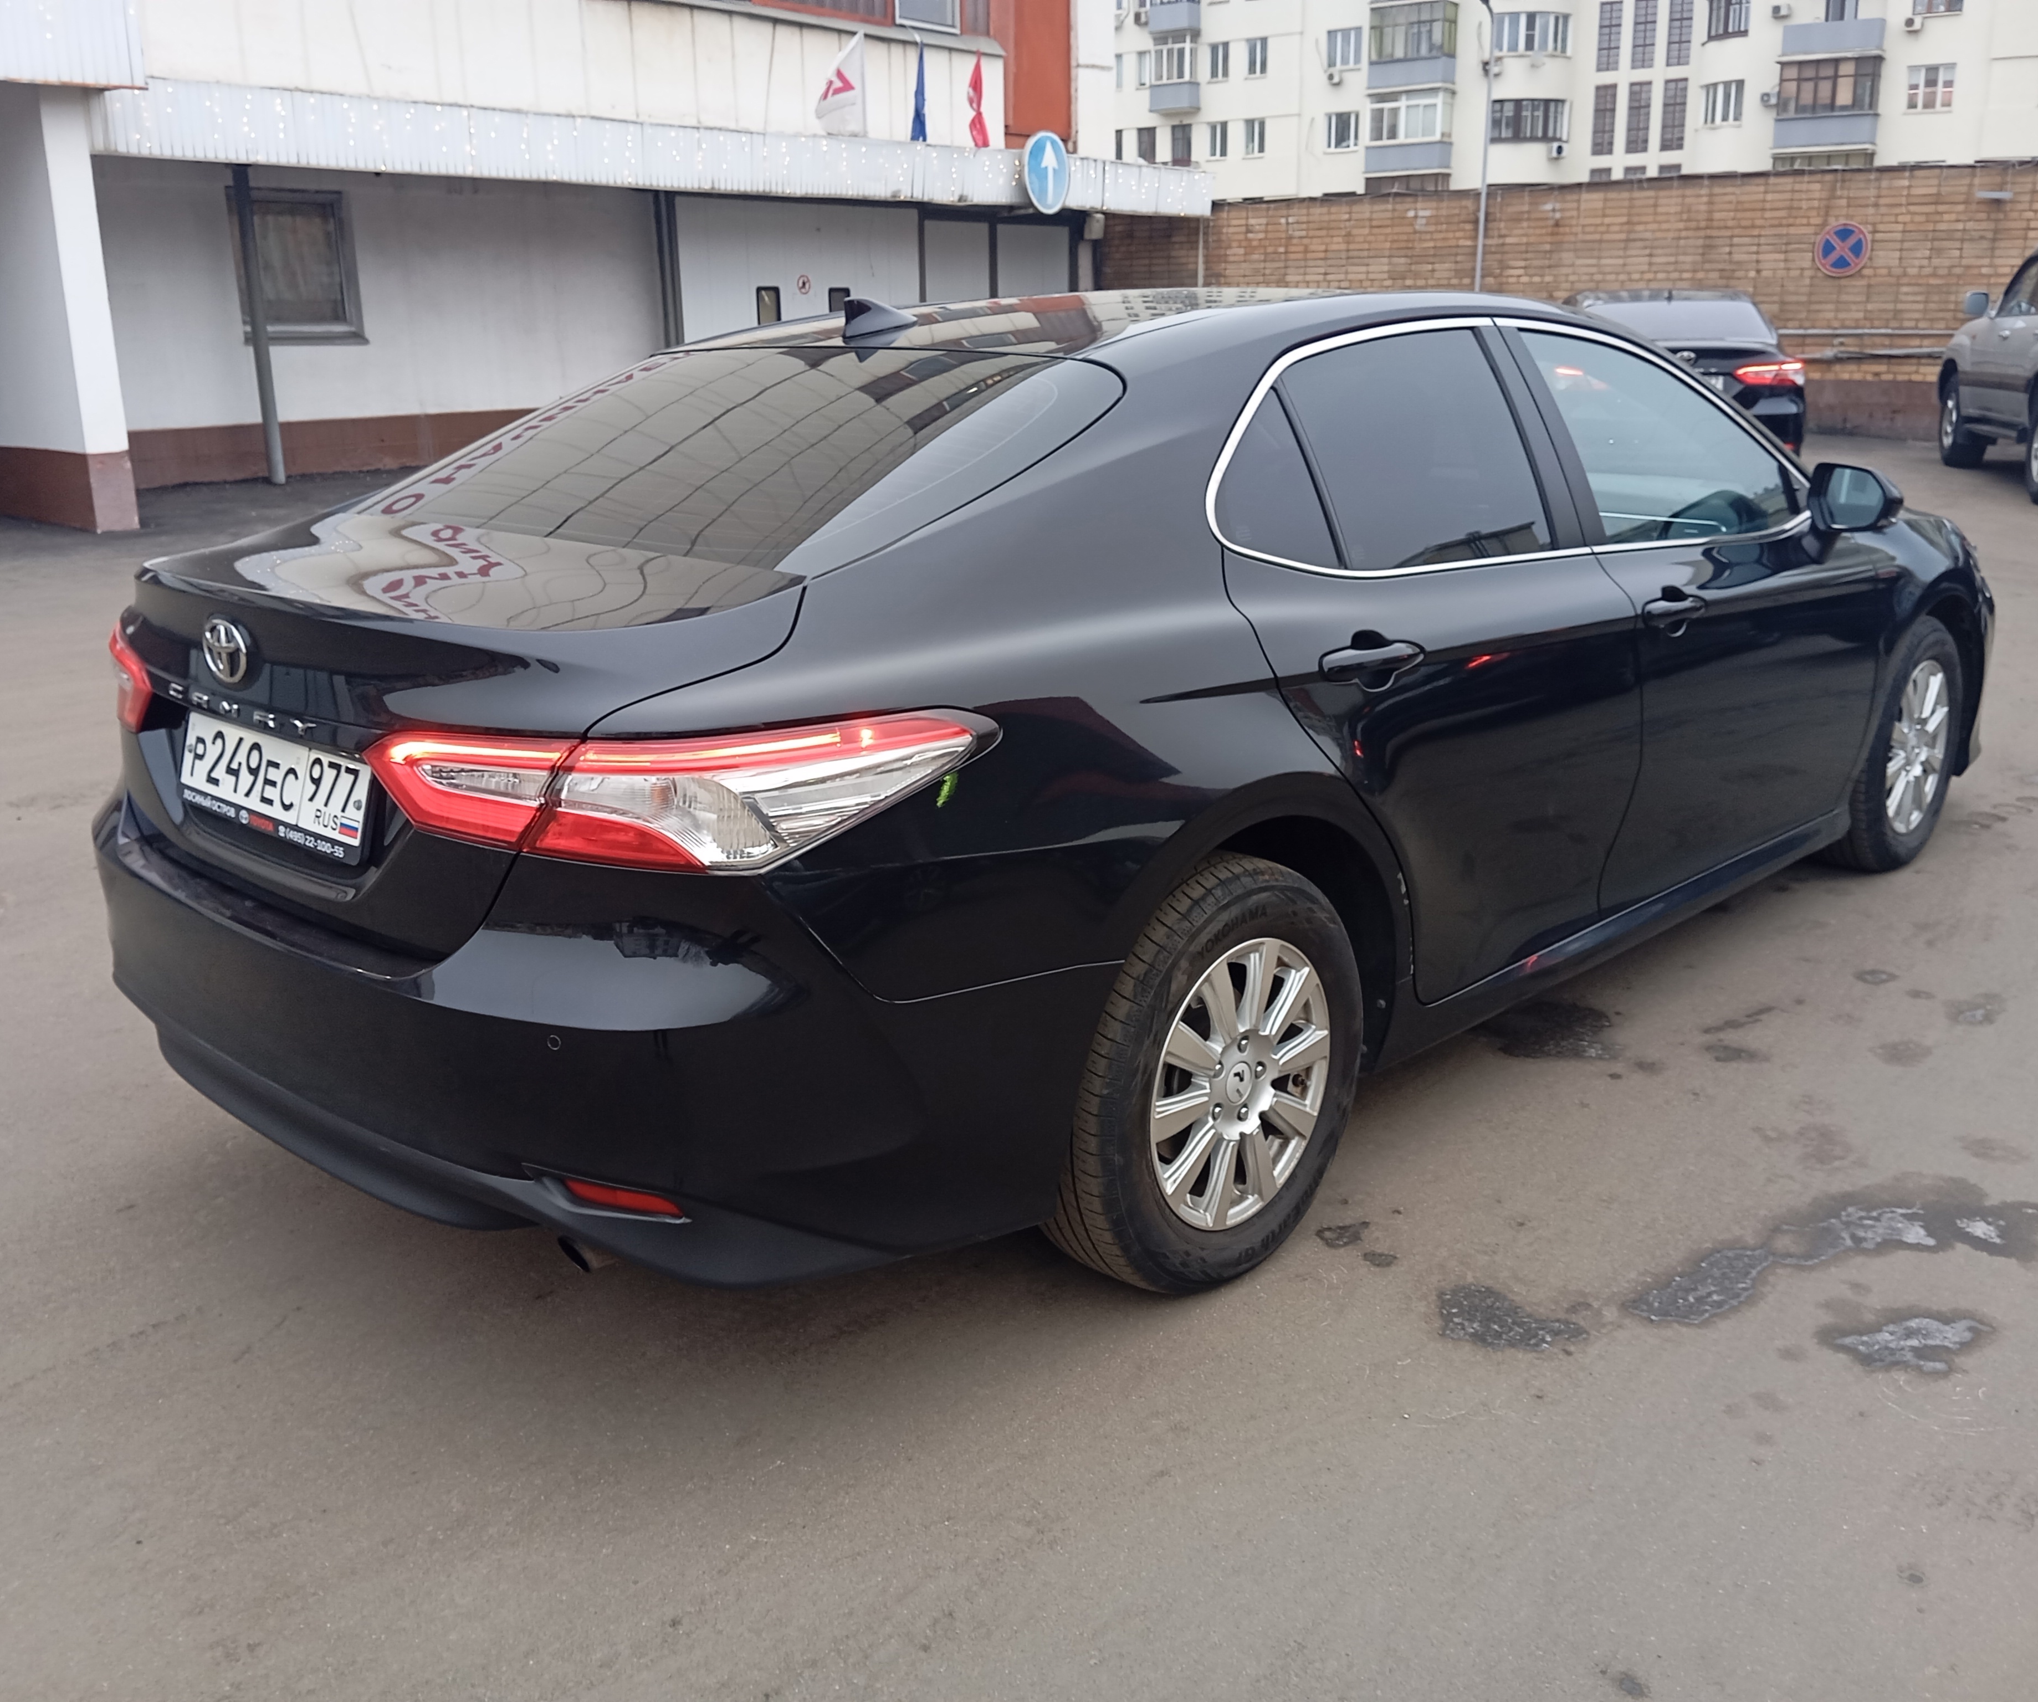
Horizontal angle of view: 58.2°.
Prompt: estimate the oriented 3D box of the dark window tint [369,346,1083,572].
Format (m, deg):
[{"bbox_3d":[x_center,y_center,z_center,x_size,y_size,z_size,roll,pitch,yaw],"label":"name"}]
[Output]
[{"bbox_3d":[-0.469,-0.639,2.850,1.240,0.120,0.680,13,45,42],"label":"dark window tint"}]

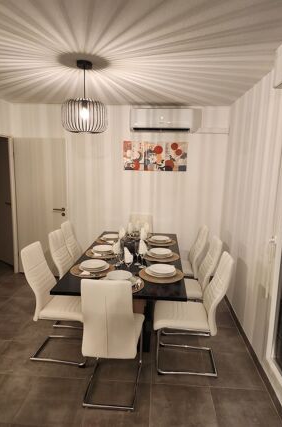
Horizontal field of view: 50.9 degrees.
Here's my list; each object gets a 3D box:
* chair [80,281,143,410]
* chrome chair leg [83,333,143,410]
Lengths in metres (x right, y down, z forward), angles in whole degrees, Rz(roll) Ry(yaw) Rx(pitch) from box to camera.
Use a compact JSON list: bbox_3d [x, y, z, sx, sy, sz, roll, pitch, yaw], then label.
[{"bbox_3d":[-0.205,0.859,2.251,0.431,0.993,0.592,2,10,4],"label":"chair"},{"bbox_3d":[-0.208,1.138,2.310,0.381,0.421,0.511,2,10,4],"label":"chrome chair leg"}]

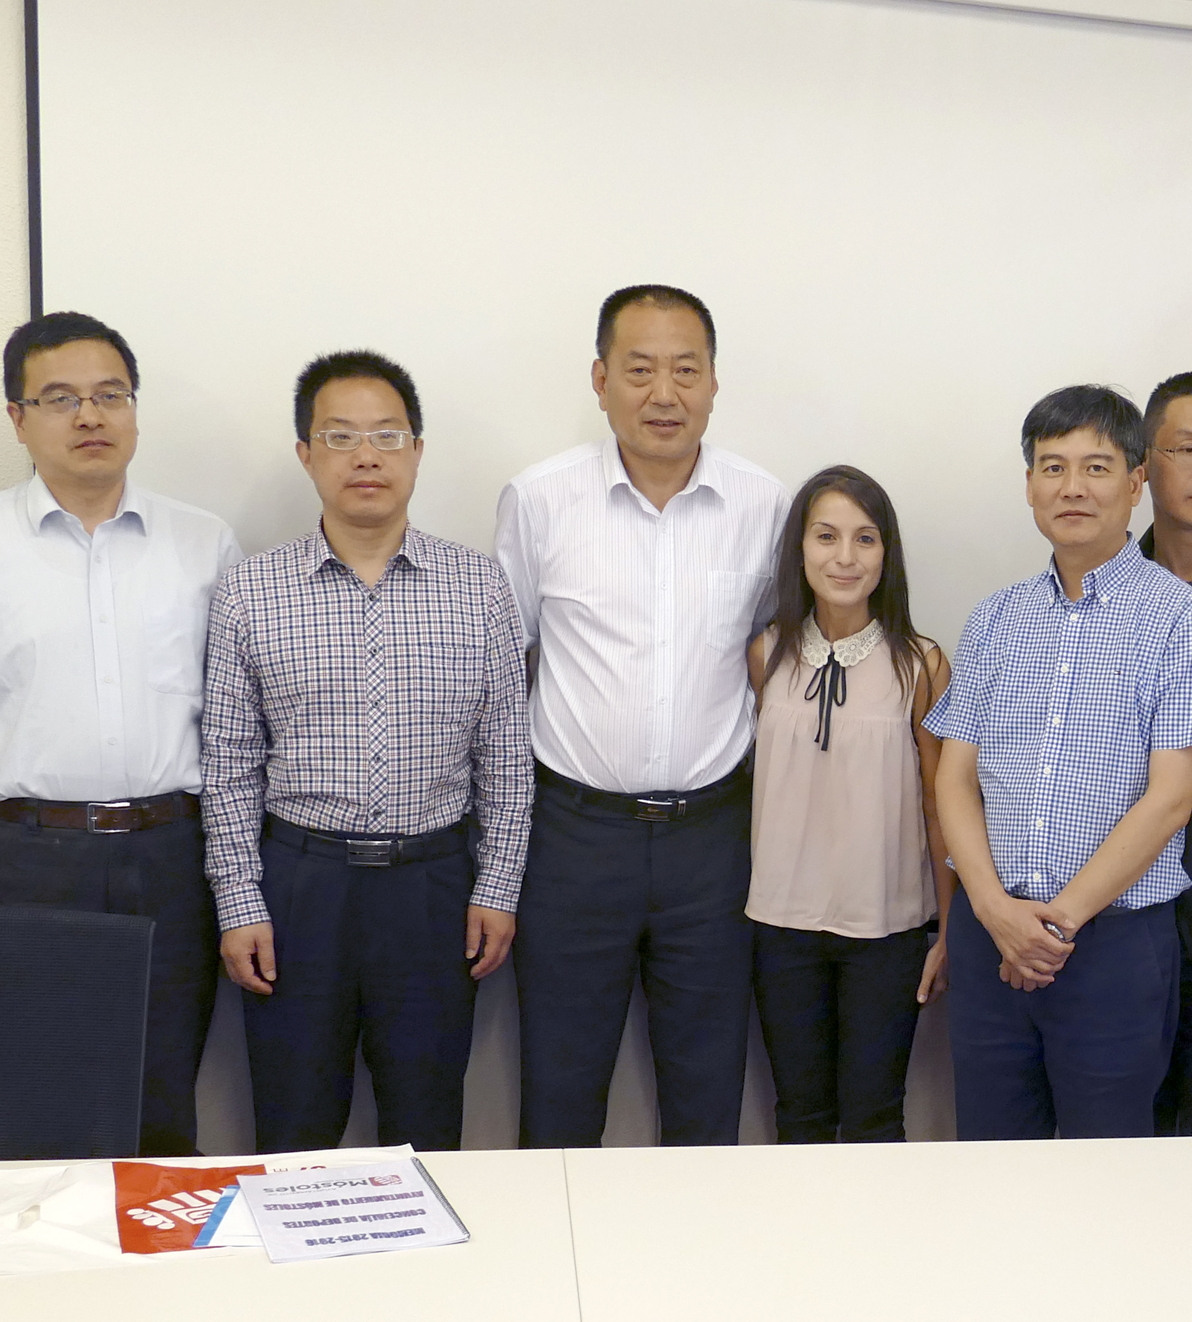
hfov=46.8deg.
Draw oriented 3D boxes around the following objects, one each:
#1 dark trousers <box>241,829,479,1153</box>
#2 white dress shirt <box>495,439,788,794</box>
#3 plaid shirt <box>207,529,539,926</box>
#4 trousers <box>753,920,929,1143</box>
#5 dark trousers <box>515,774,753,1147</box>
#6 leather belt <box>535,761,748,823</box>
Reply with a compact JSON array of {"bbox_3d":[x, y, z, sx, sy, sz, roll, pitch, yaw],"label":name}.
[{"bbox_3d":[-0.363,0.738,2.157,0.365,0.963,0.280,1,7,-9],"label":"dark trousers"},{"bbox_3d":[0.072,-0.071,2.110,0.475,0.550,0.290,1,7,-7],"label":"white dress shirt"},{"bbox_3d":[-0.342,0.095,2.060,0.490,0.600,0.280,1,7,-9],"label":"plaid shirt"},{"bbox_3d":[0.381,0.776,2.220,0.320,0.840,0.250,3,7,8],"label":"trousers"},{"bbox_3d":[0.060,0.704,2.202,0.385,1.046,0.290,1,7,-7],"label":"dark trousers"},{"bbox_3d":[0.071,0.205,2.140,0.345,0.060,0.270,1,7,-7],"label":"leather belt"}]

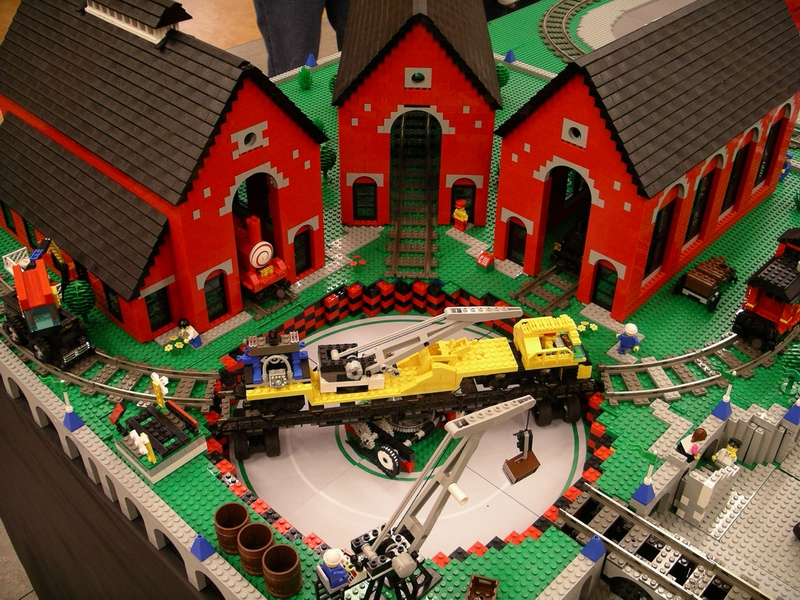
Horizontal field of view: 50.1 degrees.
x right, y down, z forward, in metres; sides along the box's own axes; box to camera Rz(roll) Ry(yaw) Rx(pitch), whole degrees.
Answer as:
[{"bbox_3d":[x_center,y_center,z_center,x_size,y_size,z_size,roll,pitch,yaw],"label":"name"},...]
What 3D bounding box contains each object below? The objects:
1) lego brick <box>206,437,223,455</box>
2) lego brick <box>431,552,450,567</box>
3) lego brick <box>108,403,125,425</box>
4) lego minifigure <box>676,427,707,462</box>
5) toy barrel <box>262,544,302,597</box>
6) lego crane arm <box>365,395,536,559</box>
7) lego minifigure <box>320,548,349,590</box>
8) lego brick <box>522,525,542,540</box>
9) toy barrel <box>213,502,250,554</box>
[{"bbox_3d":[-0.188,0.148,0.851,0.016,0.011,0.016,31,47,33],"label":"lego brick"},{"bbox_3d":[0.035,0.232,0.746,0.016,0.011,0.016,30,45,34],"label":"lego brick"},{"bbox_3d":[-0.286,0.115,0.863,0.012,0.012,0.018,31,47,33],"label":"lego brick"},{"bbox_3d":[0.275,0.138,0.805,0.015,0.040,0.023,-5,36,-21],"label":"lego minifigure"},{"bbox_3d":[-0.098,0.227,0.715,0.033,0.034,0.033,0,38,-1],"label":"toy barrel"},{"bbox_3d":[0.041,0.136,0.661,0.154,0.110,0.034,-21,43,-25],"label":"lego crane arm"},{"bbox_3d":[-0.046,0.197,0.643,0.021,0.031,0.024,-21,43,-25],"label":"lego minifigure"},{"bbox_3d":[0.120,0.214,0.770,0.016,0.011,0.016,30,45,34],"label":"lego brick"},{"bbox_3d":[-0.144,0.198,0.740,0.032,0.033,0.032,1,38,0],"label":"toy barrel"}]

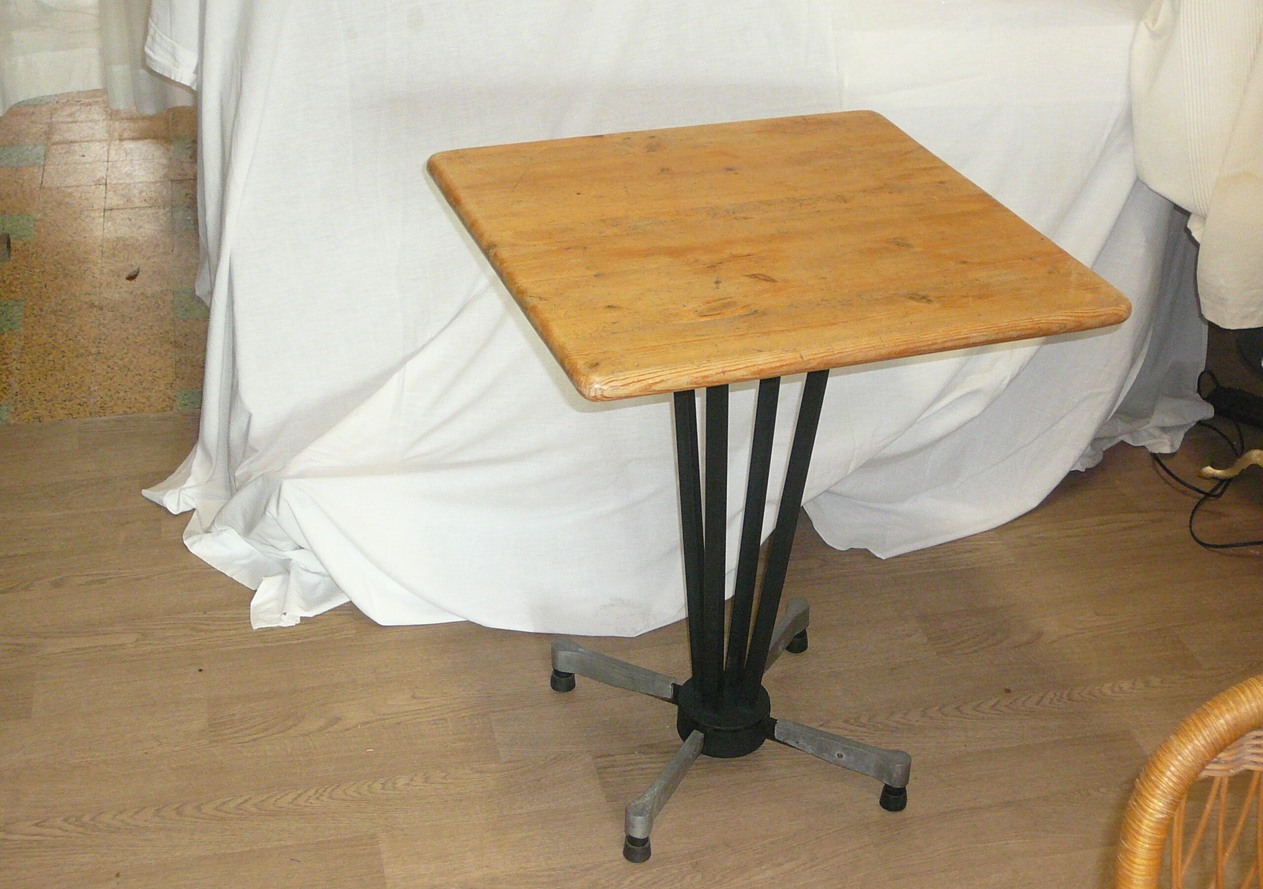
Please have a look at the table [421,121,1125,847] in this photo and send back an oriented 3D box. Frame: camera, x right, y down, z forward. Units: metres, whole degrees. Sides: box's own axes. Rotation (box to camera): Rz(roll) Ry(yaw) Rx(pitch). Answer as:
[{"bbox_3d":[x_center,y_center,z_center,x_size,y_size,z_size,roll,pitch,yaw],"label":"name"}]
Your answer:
[{"bbox_3d":[0.125,0.072,2.145,0.593,0.740,0.603,-9,32,-18],"label":"table"}]

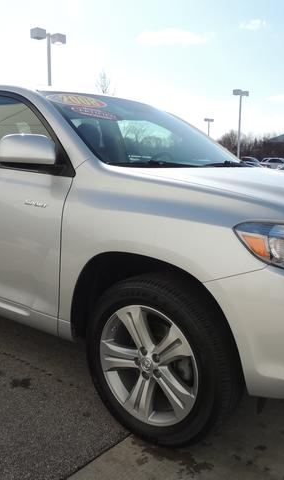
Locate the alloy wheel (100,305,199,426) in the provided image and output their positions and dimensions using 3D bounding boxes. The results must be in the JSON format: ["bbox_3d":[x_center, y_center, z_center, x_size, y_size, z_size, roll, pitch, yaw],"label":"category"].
[{"bbox_3d":[0.068,0.510,1.913,0.515,0.515,0.200,8,13,38],"label":"alloy wheel"}]

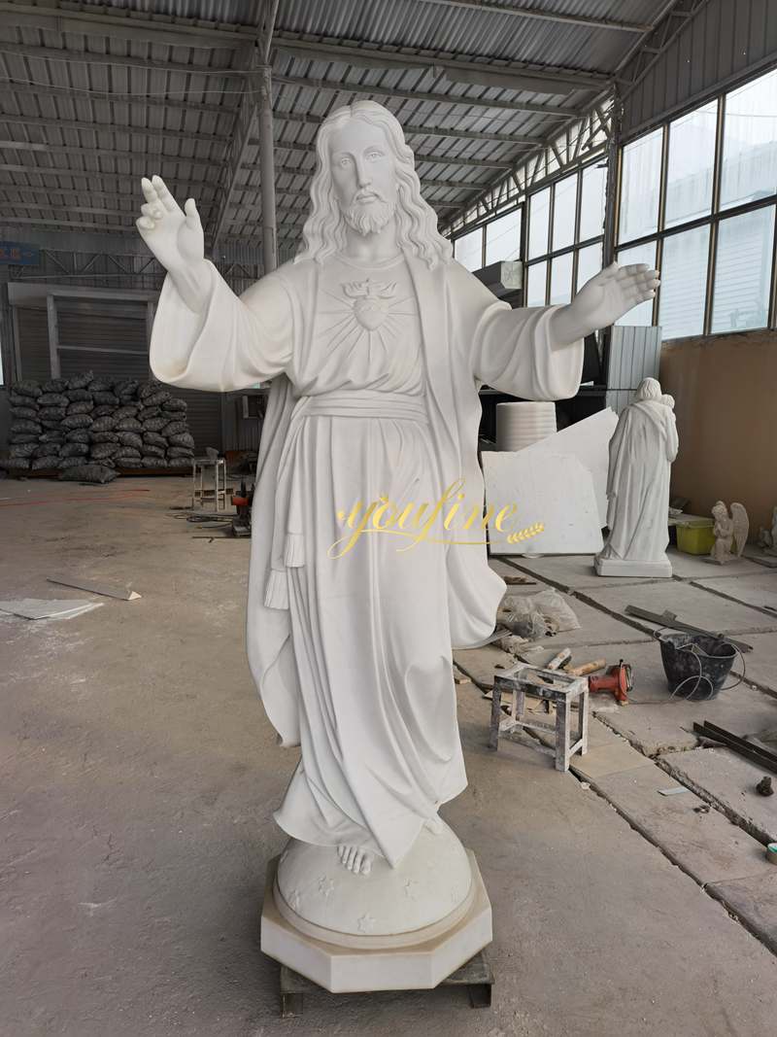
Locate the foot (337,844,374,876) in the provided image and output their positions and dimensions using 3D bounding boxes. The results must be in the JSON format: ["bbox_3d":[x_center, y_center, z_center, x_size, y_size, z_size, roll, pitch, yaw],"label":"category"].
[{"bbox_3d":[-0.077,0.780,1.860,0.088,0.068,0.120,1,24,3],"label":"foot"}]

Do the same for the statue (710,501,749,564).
[{"bbox_3d":[2.761,0.115,6.576,0.270,0.460,0.280,-6,11,-34],"label":"statue"}]

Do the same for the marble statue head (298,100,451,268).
[{"bbox_3d":[-0.040,-0.734,1.785,0.330,0.335,0.290,-4,12,2],"label":"marble statue head"}]

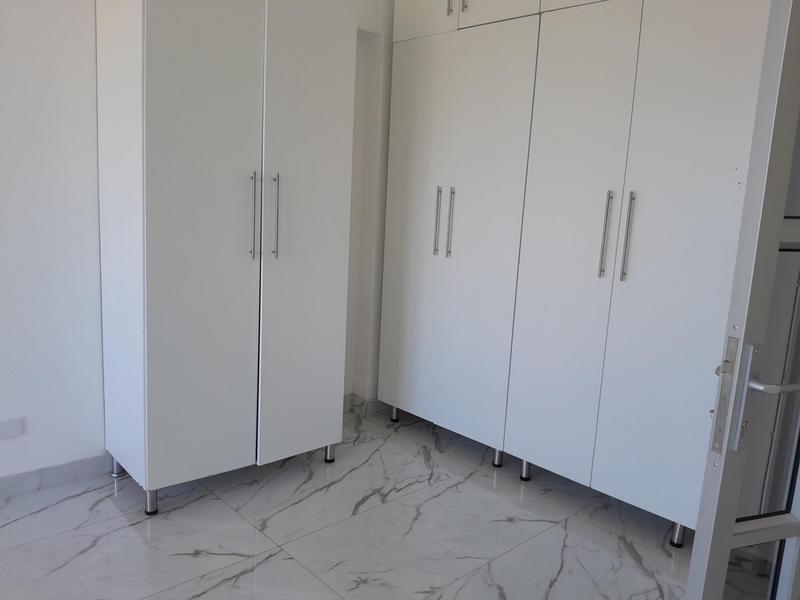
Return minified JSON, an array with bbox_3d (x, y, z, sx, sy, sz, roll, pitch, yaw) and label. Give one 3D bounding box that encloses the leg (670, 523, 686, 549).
[{"bbox_3d":[1.168,0.975,2.519,0.050,0.108,0.050,-5,12,-44],"label":"leg"}]

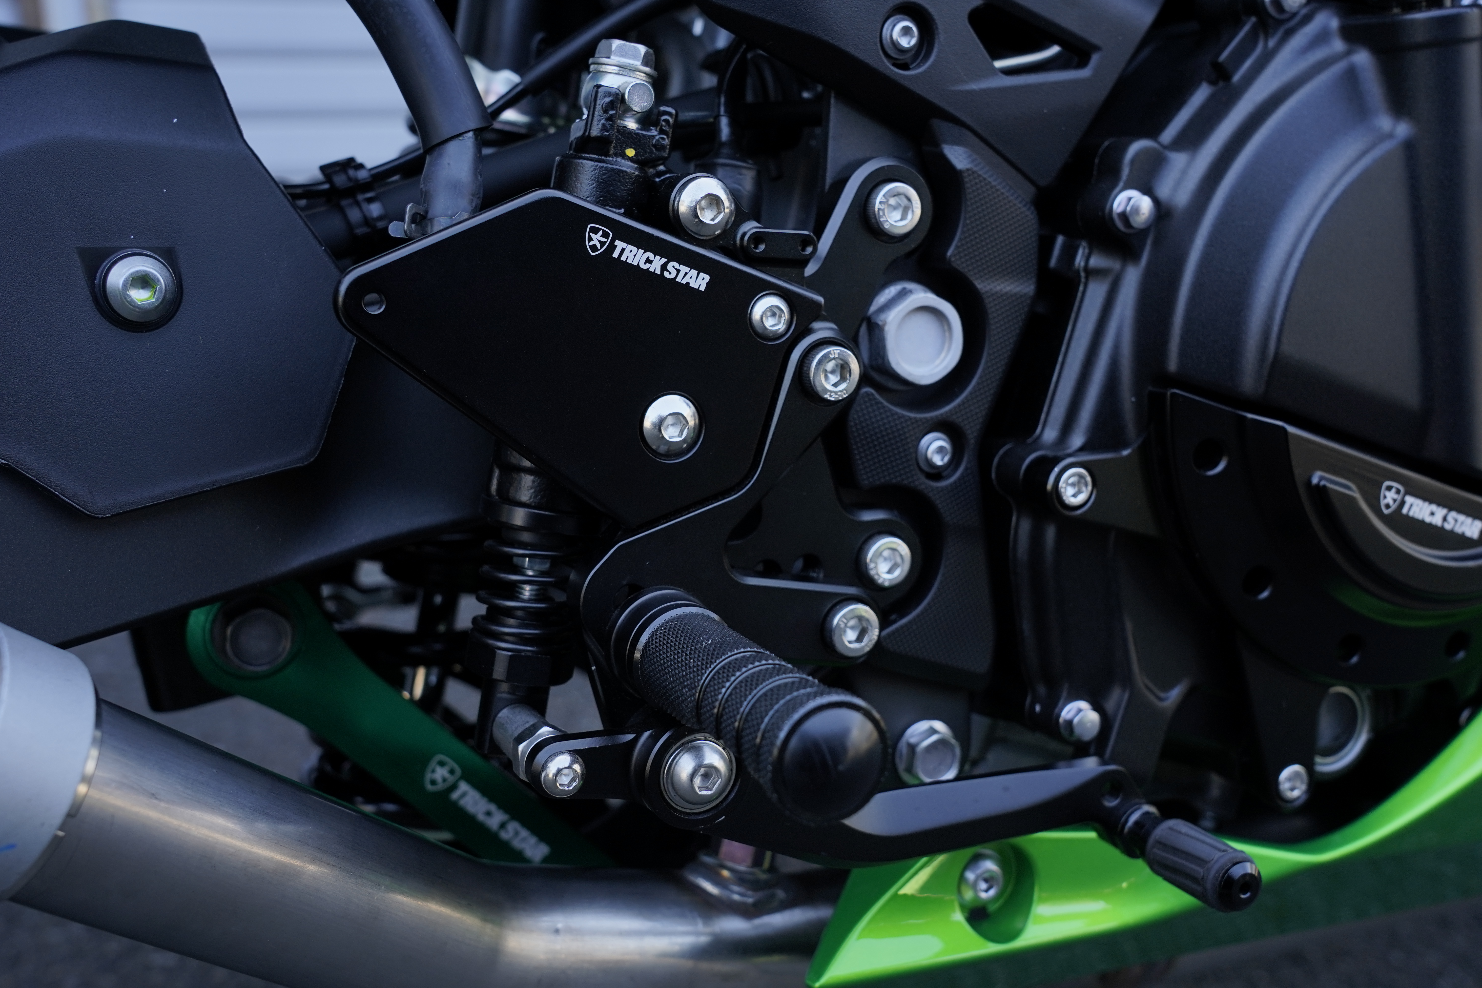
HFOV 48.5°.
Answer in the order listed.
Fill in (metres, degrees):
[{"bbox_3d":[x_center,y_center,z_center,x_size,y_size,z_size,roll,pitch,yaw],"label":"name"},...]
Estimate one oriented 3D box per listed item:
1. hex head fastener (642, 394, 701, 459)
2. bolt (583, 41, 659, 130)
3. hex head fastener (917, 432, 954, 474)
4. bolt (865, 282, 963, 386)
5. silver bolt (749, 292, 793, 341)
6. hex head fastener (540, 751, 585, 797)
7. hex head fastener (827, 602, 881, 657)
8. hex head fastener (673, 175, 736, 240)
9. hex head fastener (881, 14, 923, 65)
[{"bbox_3d":[-0.017,-0.016,0.382,0.014,0.014,0.005,-6,10,-21],"label":"hex head fastener"},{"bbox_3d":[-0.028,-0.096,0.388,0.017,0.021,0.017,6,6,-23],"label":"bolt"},{"bbox_3d":[0.052,-0.012,0.446,0.012,0.012,0.006,-6,10,-21],"label":"hex head fastener"},{"bbox_3d":[0.044,-0.040,0.421,0.028,0.028,0.013,-6,10,-21],"label":"bolt"},{"bbox_3d":[0.006,-0.042,0.386,0.011,0.011,0.004,-6,10,-21],"label":"silver bolt"},{"bbox_3d":[-0.041,0.063,0.375,0.011,0.011,0.004,-6,10,-21],"label":"hex head fastener"},{"bbox_3d":[0.026,0.032,0.398,0.013,0.013,0.009,-6,10,-21],"label":"hex head fastener"},{"bbox_3d":[-0.009,-0.066,0.381,0.015,0.015,0.005,-6,10,-21],"label":"hex head fastener"},{"bbox_3d":[0.042,-0.123,0.444,0.012,0.012,0.006,-6,10,-21],"label":"hex head fastener"}]

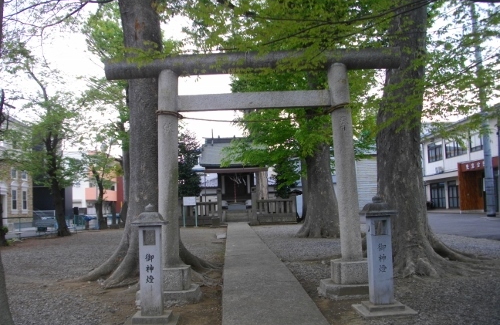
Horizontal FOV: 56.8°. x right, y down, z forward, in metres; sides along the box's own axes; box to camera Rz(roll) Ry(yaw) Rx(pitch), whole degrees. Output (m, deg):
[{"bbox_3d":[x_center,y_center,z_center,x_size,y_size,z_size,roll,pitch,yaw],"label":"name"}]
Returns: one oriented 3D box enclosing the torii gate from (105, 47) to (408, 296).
[{"bbox_3d":[0.090,0.151,6.800,4.466,3.581,0.860,-2,-5,-1],"label":"torii gate"}]

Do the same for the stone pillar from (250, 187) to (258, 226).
[{"bbox_3d":[0.238,2.672,28.286,0.380,2.283,0.380,-2,-5,-2],"label":"stone pillar"}]

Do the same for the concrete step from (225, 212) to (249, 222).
[{"bbox_3d":[-0.820,3.362,28.674,1.400,0.600,0.700,-2,-5,-2],"label":"concrete step"}]

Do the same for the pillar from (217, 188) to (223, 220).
[{"bbox_3d":[-1.873,2.682,28.252,0.320,2.184,0.320,-2,-5,-2],"label":"pillar"}]

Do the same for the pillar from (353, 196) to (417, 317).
[{"bbox_3d":[1.590,1.104,5.662,0.610,1.371,0.610,-2,-5,-3],"label":"pillar"}]

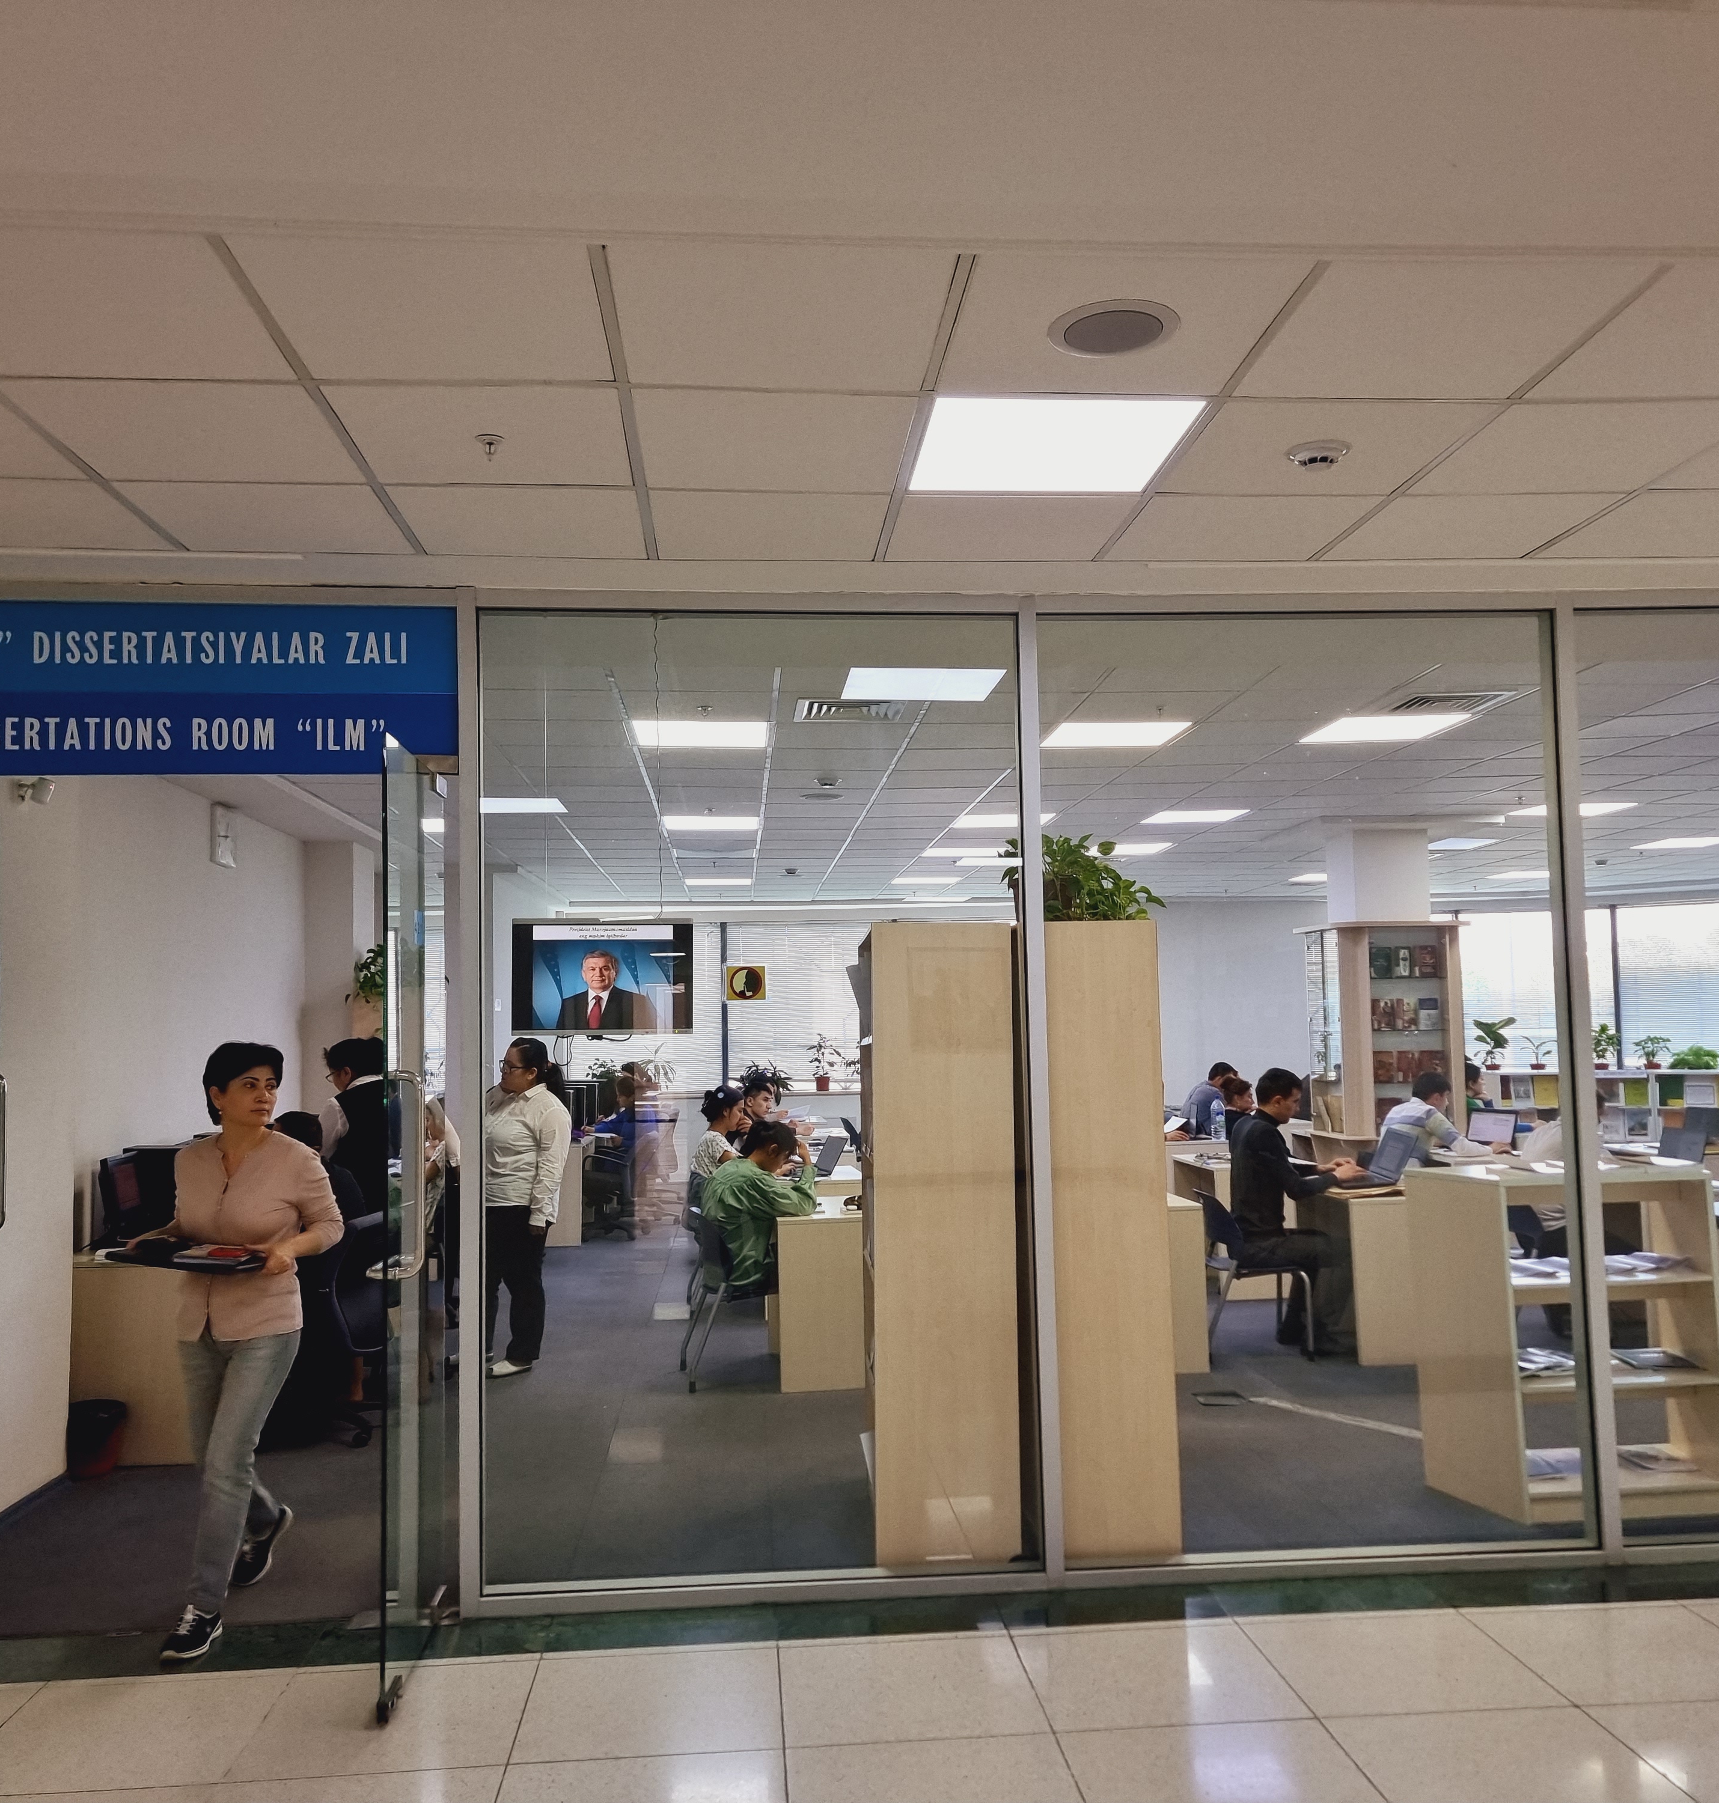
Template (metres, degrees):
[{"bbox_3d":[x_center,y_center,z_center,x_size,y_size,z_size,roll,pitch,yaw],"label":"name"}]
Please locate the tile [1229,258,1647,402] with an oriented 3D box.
[{"bbox_3d":[1.059,-1.064,3.100,0.588,0.025,0.560,-1,-4,-4],"label":"tile"}]

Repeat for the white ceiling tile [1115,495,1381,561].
[{"bbox_3d":[0.967,-0.962,4.255,0.590,0.020,0.570,-1,-5,-4],"label":"white ceiling tile"}]

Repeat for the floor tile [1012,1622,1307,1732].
[{"bbox_3d":[0.711,1.874,4.031,0.595,0.015,0.600,-1,-4,-5],"label":"floor tile"}]

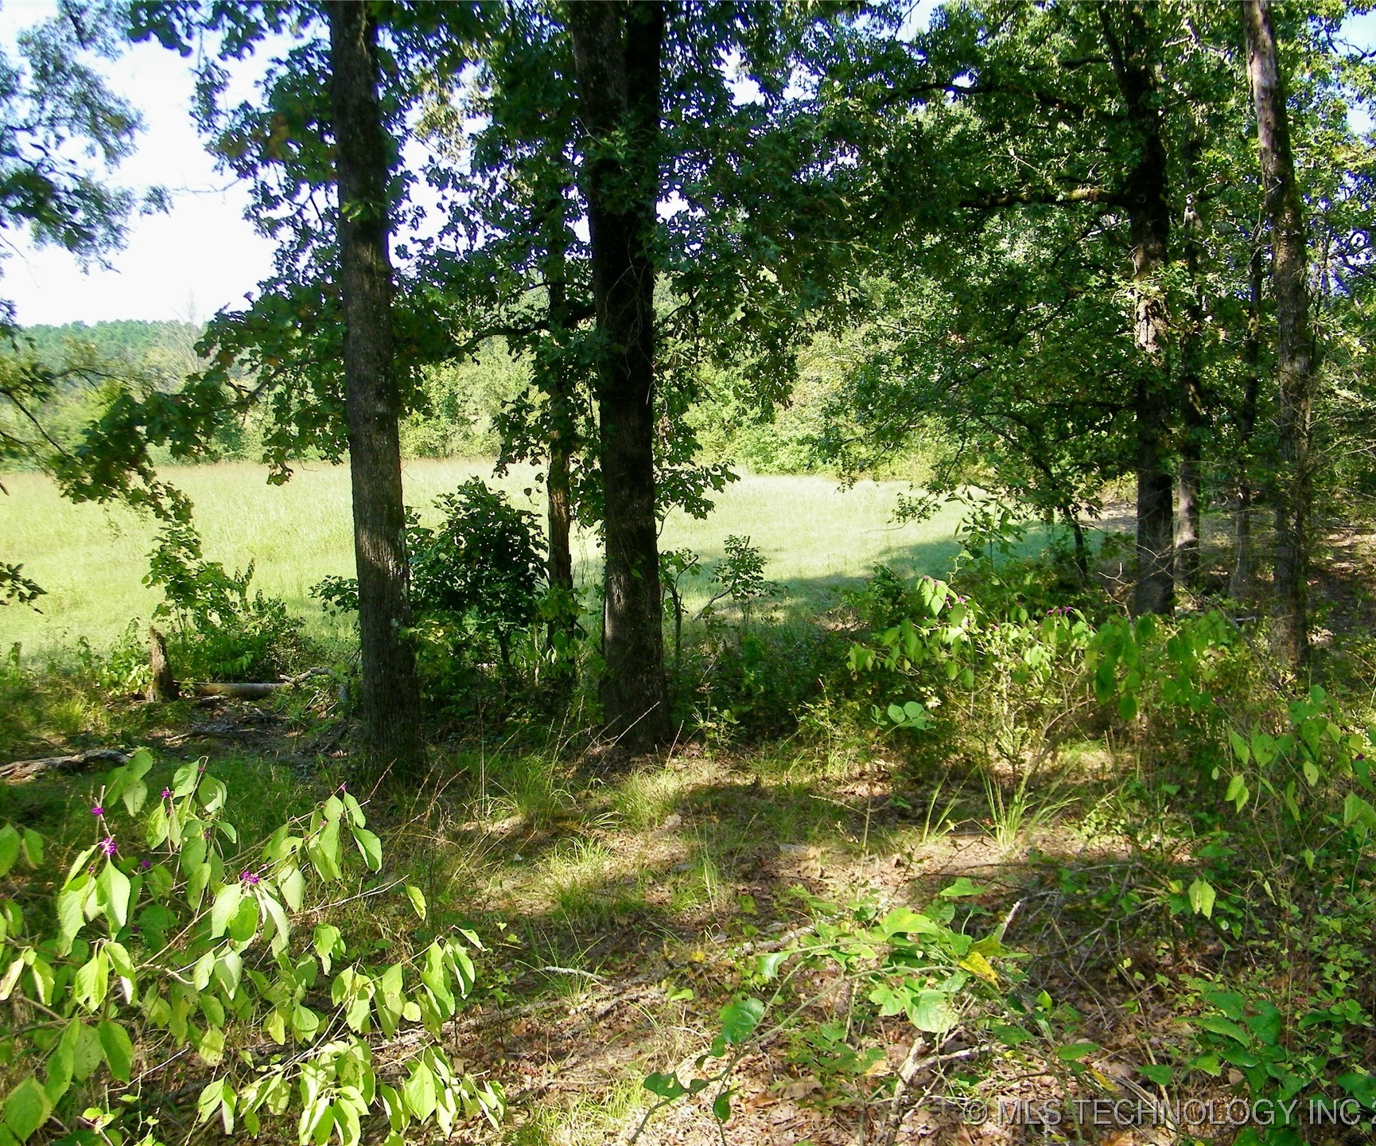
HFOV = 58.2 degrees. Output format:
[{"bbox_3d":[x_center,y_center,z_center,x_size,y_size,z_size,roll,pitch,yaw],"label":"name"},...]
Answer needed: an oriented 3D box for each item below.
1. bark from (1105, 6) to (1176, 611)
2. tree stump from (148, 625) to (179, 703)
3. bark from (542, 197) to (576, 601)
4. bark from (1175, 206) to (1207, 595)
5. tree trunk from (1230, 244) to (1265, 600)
[{"bbox_3d":[4.153,-2.322,11.337,0.500,5.551,0.420,-3,6,21],"label":"bark"},{"bbox_3d":[-3.413,0.590,7.976,0.190,0.500,0.180,-6,6,-23],"label":"tree stump"},{"bbox_3d":[-0.889,-1.013,8.650,0.200,3.153,0.190,-1,5,-6],"label":"bark"},{"bbox_3d":[5.528,-1.950,13.595,0.280,4.309,0.270,0,6,22],"label":"bark"},{"bbox_3d":[5.737,-1.512,12.628,0.170,3.621,0.160,3,6,24],"label":"tree trunk"}]

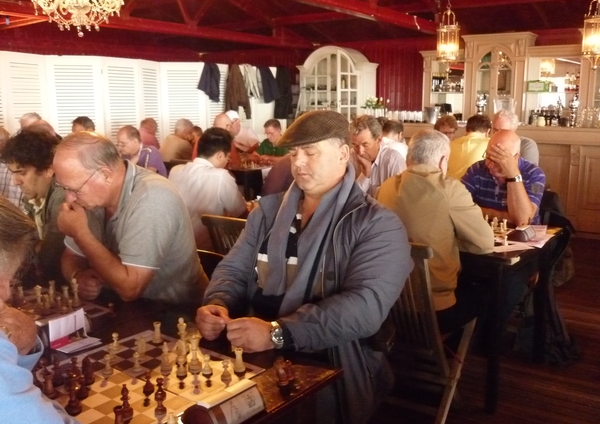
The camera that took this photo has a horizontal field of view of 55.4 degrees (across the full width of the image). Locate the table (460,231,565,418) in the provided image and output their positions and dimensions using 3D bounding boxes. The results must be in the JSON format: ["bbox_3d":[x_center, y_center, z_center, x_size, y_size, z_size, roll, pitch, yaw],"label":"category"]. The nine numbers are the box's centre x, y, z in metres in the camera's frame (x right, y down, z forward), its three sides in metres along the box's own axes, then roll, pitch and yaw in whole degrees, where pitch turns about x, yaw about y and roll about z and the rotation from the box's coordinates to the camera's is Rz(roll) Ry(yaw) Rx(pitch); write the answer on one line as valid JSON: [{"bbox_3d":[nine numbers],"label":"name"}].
[{"bbox_3d":[0.859,0.481,3.260,0.950,0.745,0.980,7,12,36],"label":"table"}]

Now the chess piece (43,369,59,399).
[{"bbox_3d":[-0.583,0.399,1.332,0.033,0.062,0.033,7,12,36],"label":"chess piece"}]

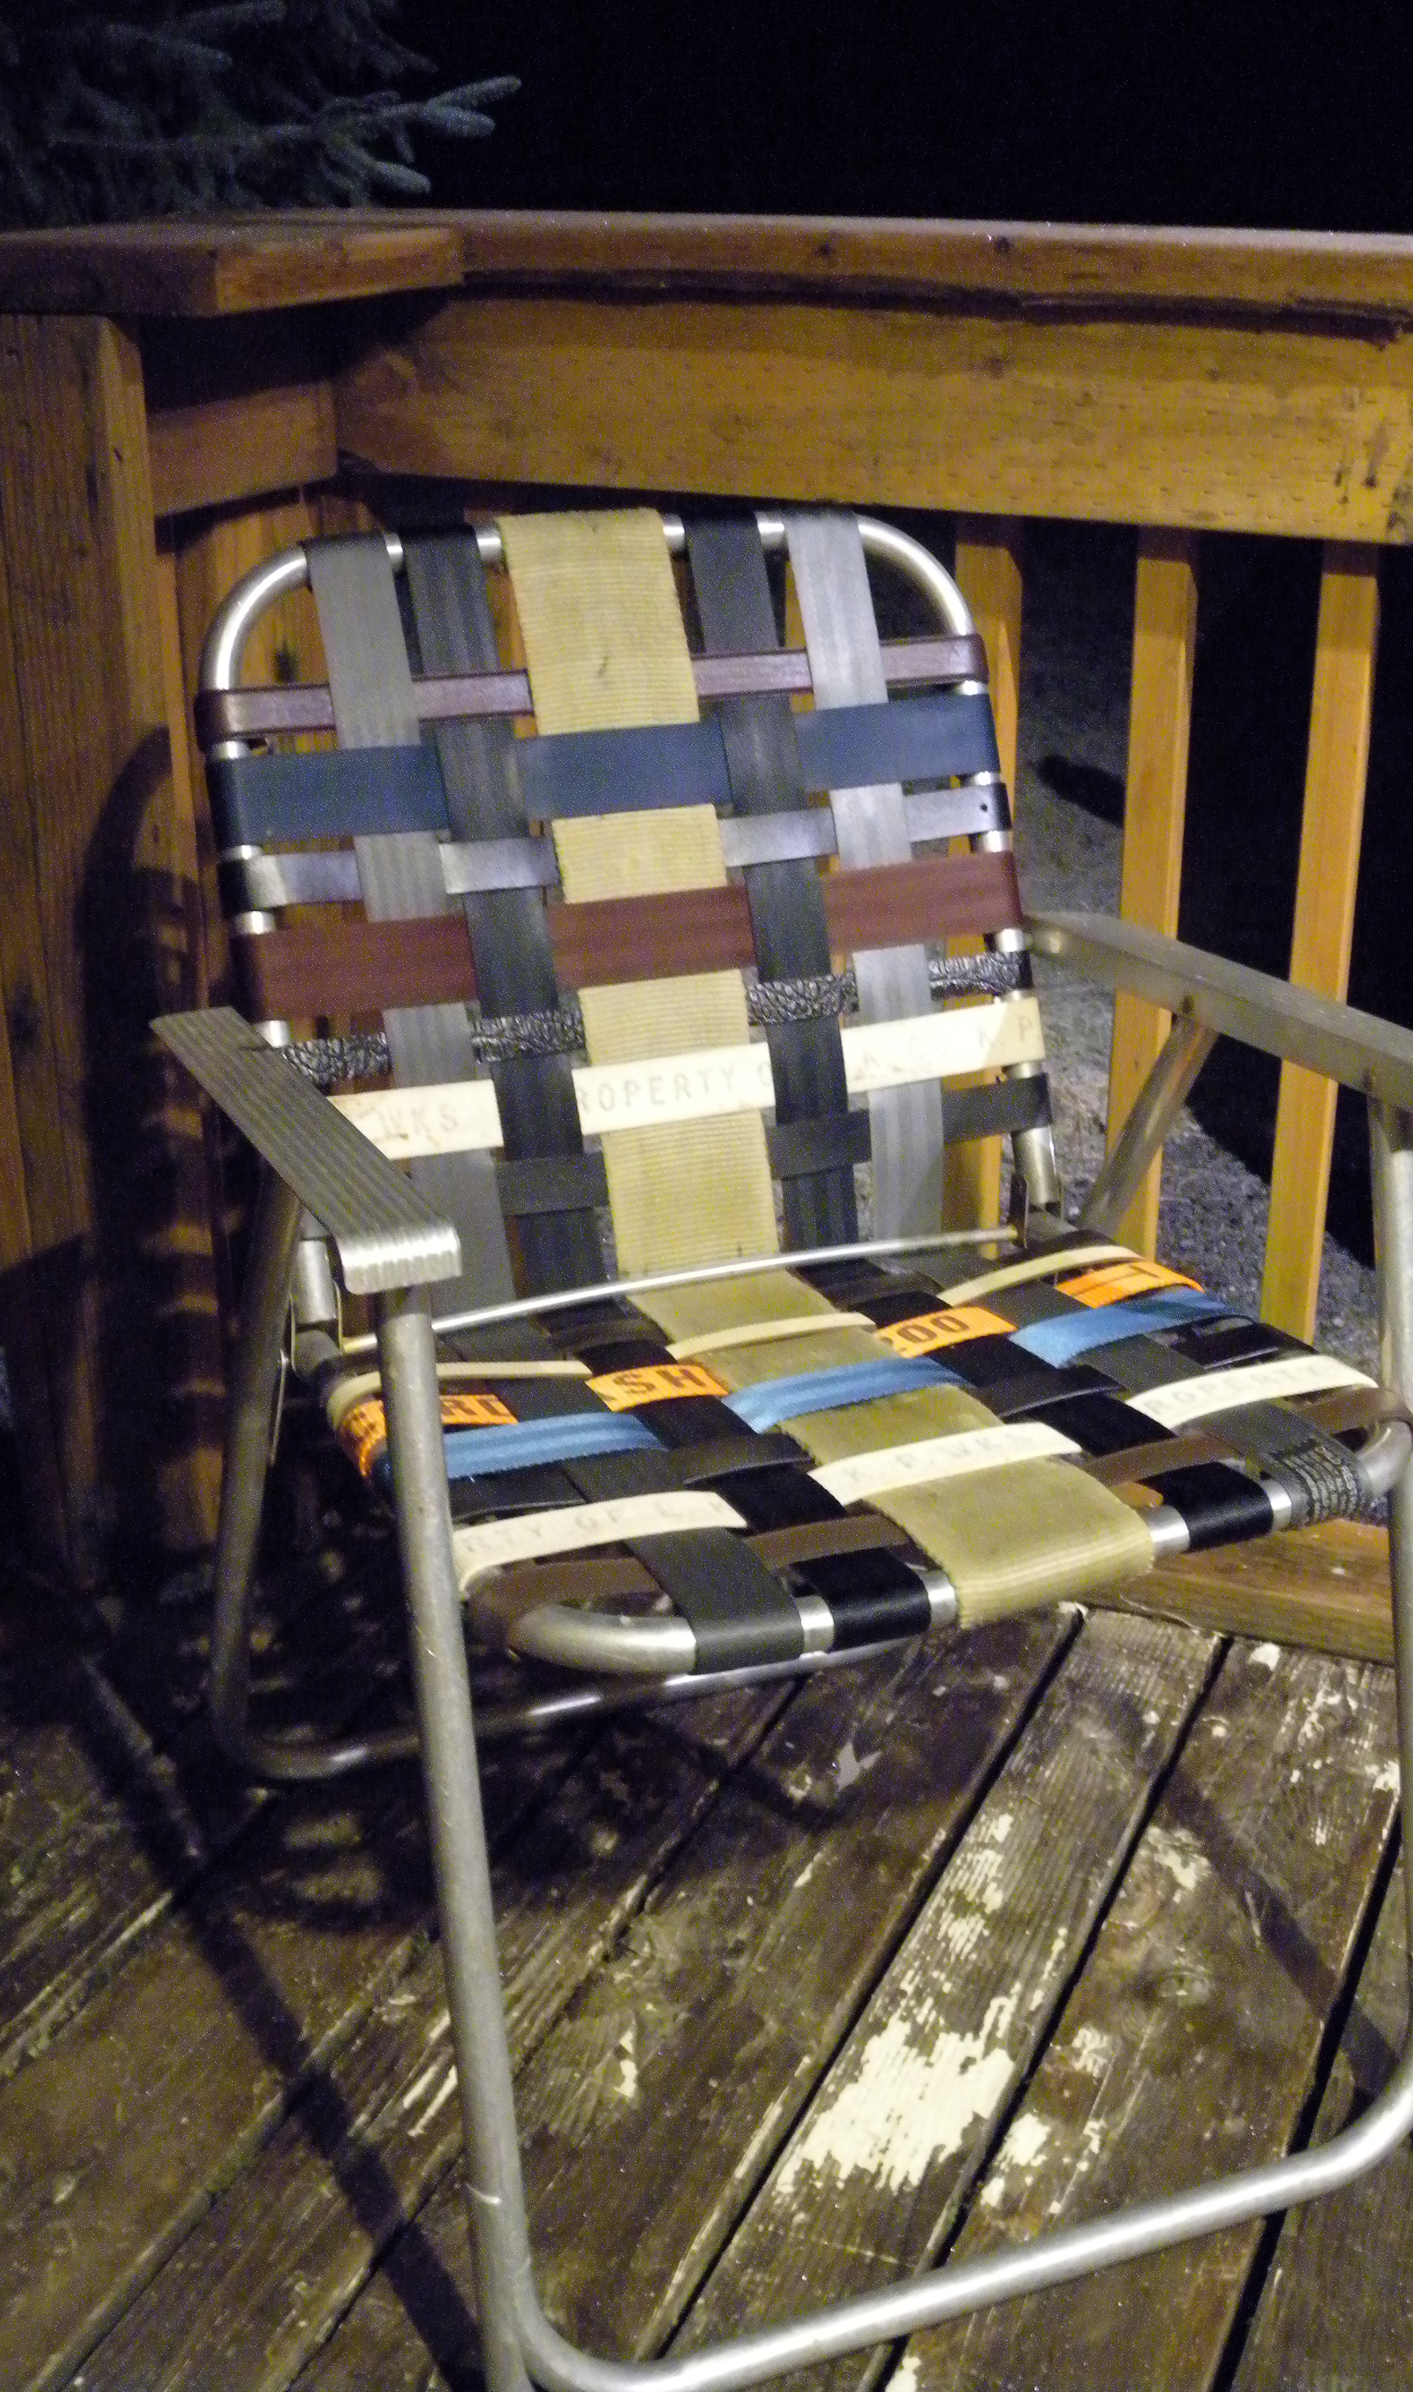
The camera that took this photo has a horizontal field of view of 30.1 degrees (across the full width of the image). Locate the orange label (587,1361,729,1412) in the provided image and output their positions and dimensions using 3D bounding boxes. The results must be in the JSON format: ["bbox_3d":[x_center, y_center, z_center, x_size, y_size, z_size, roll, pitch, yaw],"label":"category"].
[{"bbox_3d":[-0.023,0.092,1.313,0.069,0.010,0.041,-8,19,-19],"label":"orange label"}]

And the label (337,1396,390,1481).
[{"bbox_3d":[-0.164,0.120,1.280,0.018,0.037,0.043,36,1,-27],"label":"label"}]

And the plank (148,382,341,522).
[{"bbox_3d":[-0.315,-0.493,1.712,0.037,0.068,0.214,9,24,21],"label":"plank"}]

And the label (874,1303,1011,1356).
[{"bbox_3d":[0.125,0.067,1.378,0.072,0.010,0.041,-8,19,-19],"label":"label"}]

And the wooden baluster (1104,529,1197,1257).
[{"bbox_3d":[0.307,-0.131,1.849,0.035,0.744,0.036,9,24,21],"label":"wooden baluster"}]

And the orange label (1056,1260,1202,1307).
[{"bbox_3d":[0.231,0.046,1.433,0.073,0.010,0.044,-8,19,-19],"label":"orange label"}]

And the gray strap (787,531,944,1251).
[{"bbox_3d":[0.097,-0.191,1.536,0.049,0.421,0.020,-8,2,-19],"label":"gray strap"}]

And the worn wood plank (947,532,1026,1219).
[{"bbox_3d":[0.190,-0.150,1.895,0.035,0.744,0.036,9,24,21],"label":"worn wood plank"}]

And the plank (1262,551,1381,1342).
[{"bbox_3d":[0.417,-0.114,1.805,0.035,0.744,0.036,9,24,21],"label":"plank"}]

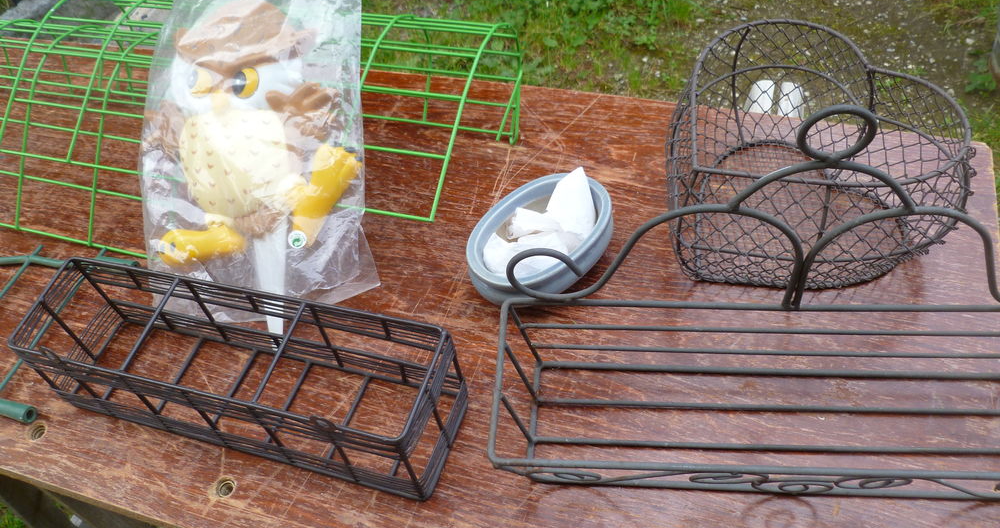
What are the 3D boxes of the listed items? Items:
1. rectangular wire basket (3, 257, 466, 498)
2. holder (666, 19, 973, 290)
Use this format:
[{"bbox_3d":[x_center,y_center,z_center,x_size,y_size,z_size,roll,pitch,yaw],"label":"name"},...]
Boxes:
[{"bbox_3d":[-0.243,0.098,0.753,0.402,0.107,0.105,10,53,16],"label":"rectangular wire basket"},{"bbox_3d":[0.276,-0.088,0.798,0.255,0.152,0.257,-31,54,-16],"label":"holder"}]

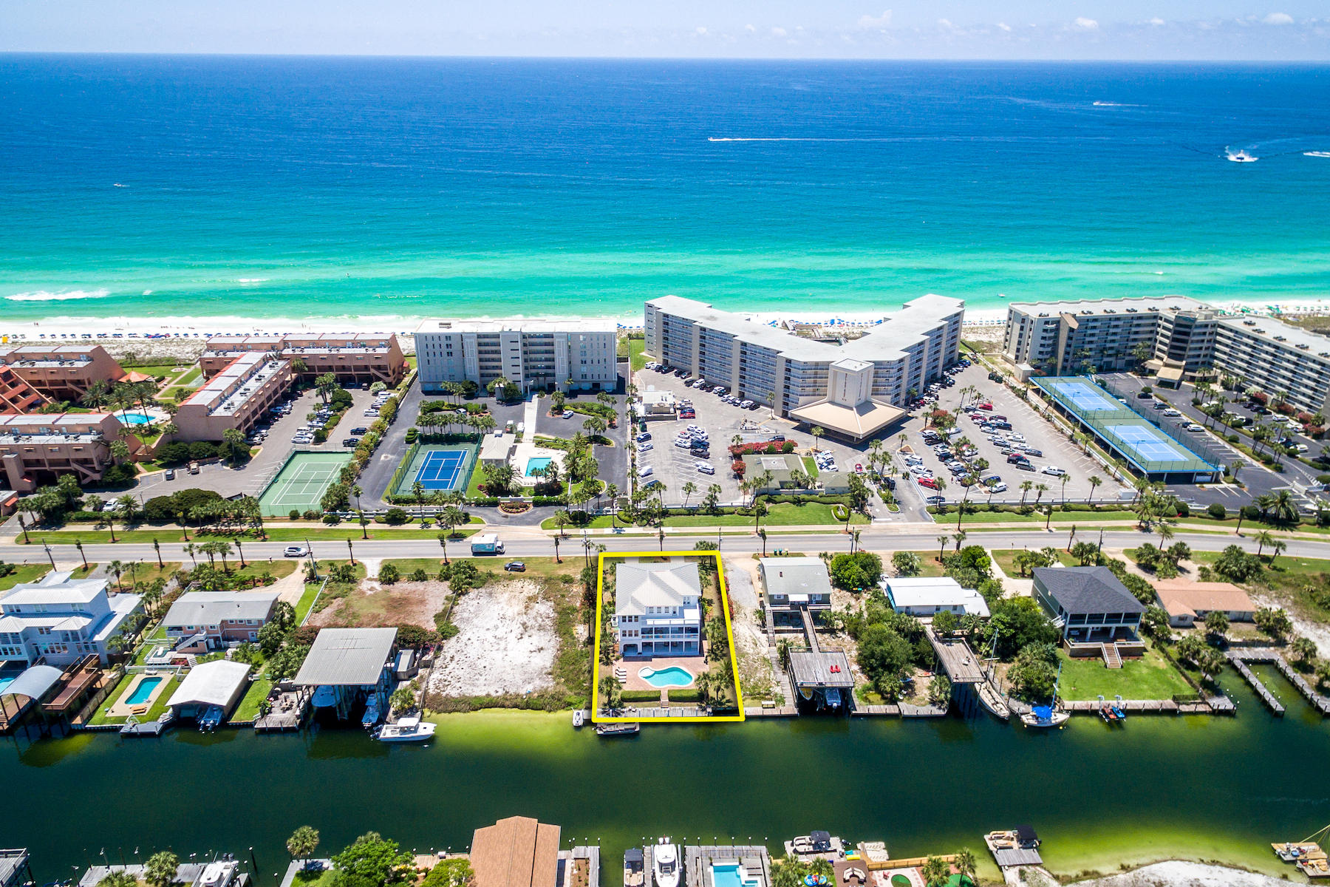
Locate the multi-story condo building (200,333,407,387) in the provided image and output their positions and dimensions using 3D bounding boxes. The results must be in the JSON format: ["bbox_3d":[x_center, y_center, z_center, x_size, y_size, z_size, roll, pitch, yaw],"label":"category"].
[{"bbox_3d":[-131.300,-31.260,270.730,67.000,13.000,16.500,-1,28,-3],"label":"multi-story condo building"}]

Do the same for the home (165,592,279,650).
[{"bbox_3d":[-89.240,35.340,150.130,19.800,7.200,10.800,-1,28,-2],"label":"home"}]

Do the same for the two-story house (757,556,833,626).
[{"bbox_3d":[27.800,30.810,158.980,13.100,9.000,13.000,0,28,-1],"label":"two-story house"}]

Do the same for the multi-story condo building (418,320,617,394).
[{"bbox_3d":[-50.790,-31.410,261.790,69.000,22.500,15.800,0,28,-2],"label":"multi-story condo building"}]

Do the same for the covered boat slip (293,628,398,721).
[{"bbox_3d":[-58.280,42.660,137.940,14.800,8.300,14.400,-1,28,-2],"label":"covered boat slip"}]

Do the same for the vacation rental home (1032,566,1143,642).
[{"bbox_3d":[88.390,32.630,155.210,16.300,9.000,15.200,-1,28,-2],"label":"vacation rental home"}]

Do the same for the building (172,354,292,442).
[{"bbox_3d":[-140.900,-15.950,242.090,20.000,12.300,48.000,-2,28,-4],"label":"building"}]

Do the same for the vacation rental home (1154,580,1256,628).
[{"bbox_3d":[114.580,33.950,158.180,18.800,4.600,12.000,1,28,1],"label":"vacation rental home"}]

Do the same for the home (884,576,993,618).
[{"bbox_3d":[57.980,33.160,159.090,19.000,4.500,11.600,0,28,-1],"label":"home"}]

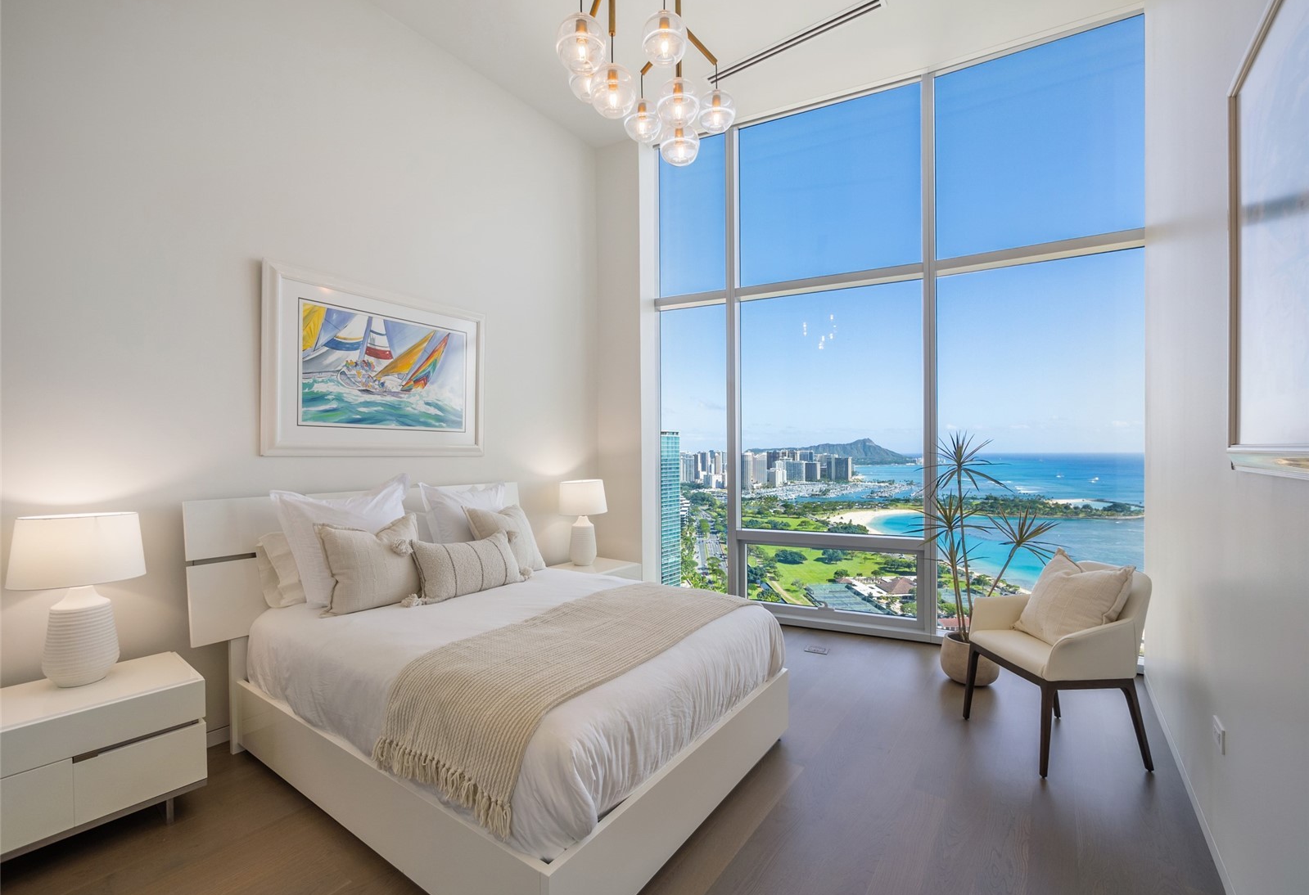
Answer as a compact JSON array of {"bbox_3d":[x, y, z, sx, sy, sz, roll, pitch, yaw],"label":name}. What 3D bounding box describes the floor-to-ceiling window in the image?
[{"bbox_3d":[1.597,-0.655,4.133,3.429,4.203,0.160,0,-1,25],"label":"floor-to-ceiling window"}]

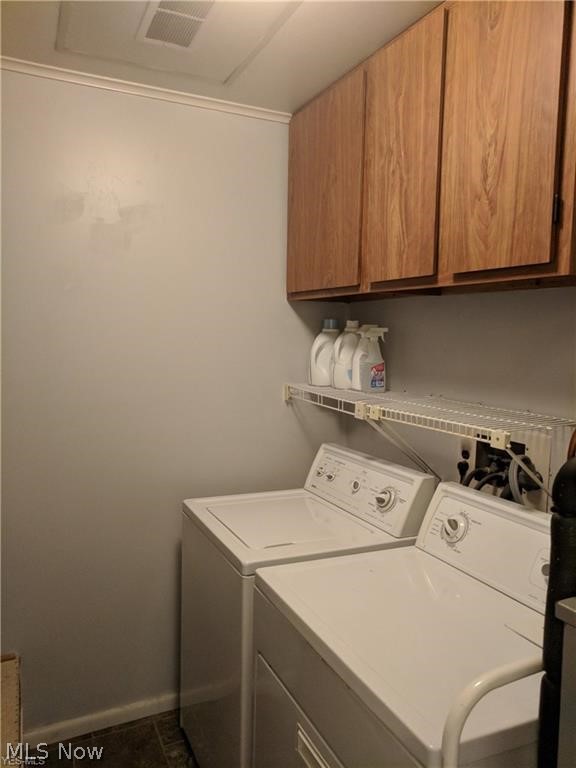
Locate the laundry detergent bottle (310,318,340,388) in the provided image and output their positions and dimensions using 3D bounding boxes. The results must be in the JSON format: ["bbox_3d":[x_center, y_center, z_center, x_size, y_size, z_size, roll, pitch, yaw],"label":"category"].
[{"bbox_3d":[0.156,-0.129,2.408,0.133,0.279,0.092,1,5,-6],"label":"laundry detergent bottle"}]

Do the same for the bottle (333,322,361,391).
[{"bbox_3d":[0.239,-0.116,2.329,0.128,0.271,0.091,1,5,-6],"label":"bottle"}]

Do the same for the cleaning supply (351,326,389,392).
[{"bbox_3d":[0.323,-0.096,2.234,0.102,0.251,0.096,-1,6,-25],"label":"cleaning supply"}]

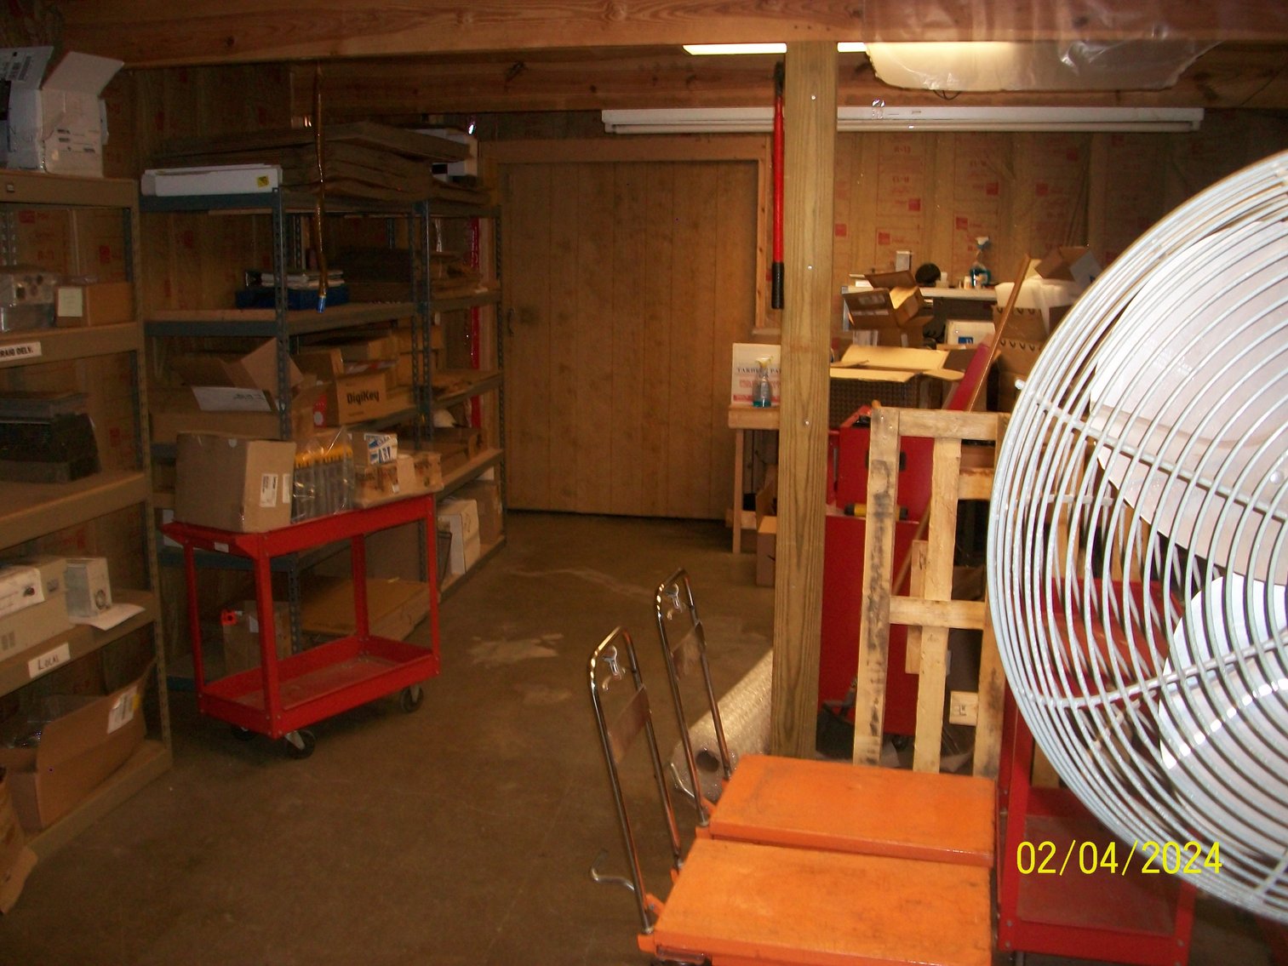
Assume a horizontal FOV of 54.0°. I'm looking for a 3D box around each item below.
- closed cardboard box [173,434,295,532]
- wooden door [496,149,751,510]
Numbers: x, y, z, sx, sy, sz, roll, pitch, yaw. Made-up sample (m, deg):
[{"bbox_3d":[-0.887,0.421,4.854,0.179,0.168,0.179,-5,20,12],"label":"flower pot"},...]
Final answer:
[{"bbox_3d":[-1.308,-0.002,4.048,0.293,0.279,0.210,6,3,27],"label":"closed cardboard box"},{"bbox_3d":[-0.090,-0.853,7.689,1.536,2.138,0.050,2,10,9],"label":"wooden door"}]

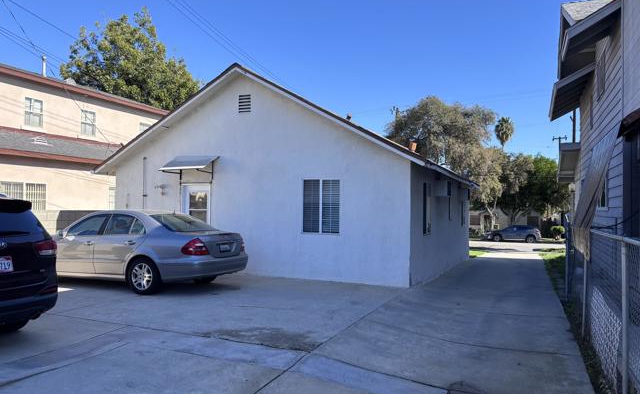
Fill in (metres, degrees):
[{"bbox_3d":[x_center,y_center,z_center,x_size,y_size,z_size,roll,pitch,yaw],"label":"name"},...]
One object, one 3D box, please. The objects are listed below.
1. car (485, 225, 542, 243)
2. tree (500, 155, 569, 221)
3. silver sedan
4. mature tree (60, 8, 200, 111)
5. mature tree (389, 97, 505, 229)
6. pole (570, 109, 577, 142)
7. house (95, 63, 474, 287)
[{"bbox_3d":[17.500,3.380,43.400,4.720,1.640,1.880,0,-1,23],"label":"car"},{"bbox_3d":[21.393,0.000,47.500,7.300,8.500,7.000,0,-1,23],"label":"tree"},{"bbox_3d":[-3.770,1.000,9.620,4.820,1.450,1.820,0,-1,27],"label":"silver sedan"},{"bbox_3d":[-12.600,-5.200,32.000,8.400,14.500,8.200,0,-1,23],"label":"mature tree"},{"bbox_3d":[12.300,-2.900,47.000,11.300,13.900,10.500,0,-1,23],"label":"mature tree"},{"bbox_3d":[23.700,-2.400,45.000,0.320,13.000,0.320,0,-1,23],"label":"pole"},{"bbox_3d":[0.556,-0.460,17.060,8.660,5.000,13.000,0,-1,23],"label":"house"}]

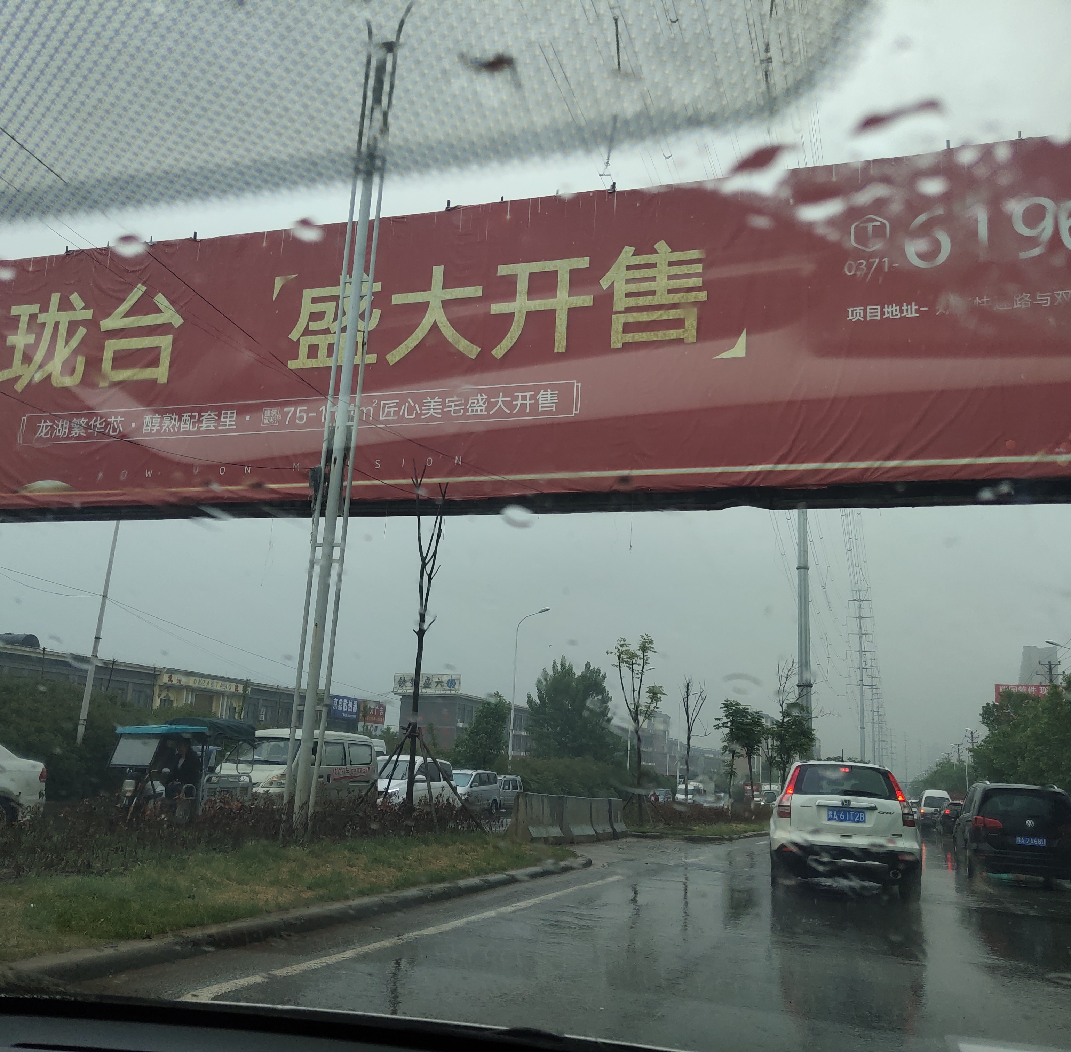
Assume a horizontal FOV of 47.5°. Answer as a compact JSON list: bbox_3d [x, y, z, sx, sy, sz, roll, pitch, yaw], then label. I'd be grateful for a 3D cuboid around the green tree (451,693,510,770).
[{"bbox_3d":[-3.324,13.535,73.571,2.800,6.638,2.800,-1,-13,16],"label":"green tree"}]

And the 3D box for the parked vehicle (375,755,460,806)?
[{"bbox_3d":[-3.685,7.018,32.200,1.780,1.800,4.600,-1,-13,16],"label":"parked vehicle"}]

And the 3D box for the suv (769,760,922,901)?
[{"bbox_3d":[4.240,4.125,16.693,1.820,1.680,4.520,1,-12,14],"label":"suv"}]

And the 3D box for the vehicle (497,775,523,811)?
[{"bbox_3d":[-2.021,14.046,64.334,1.640,1.830,3.950,-1,-13,16],"label":"vehicle"}]

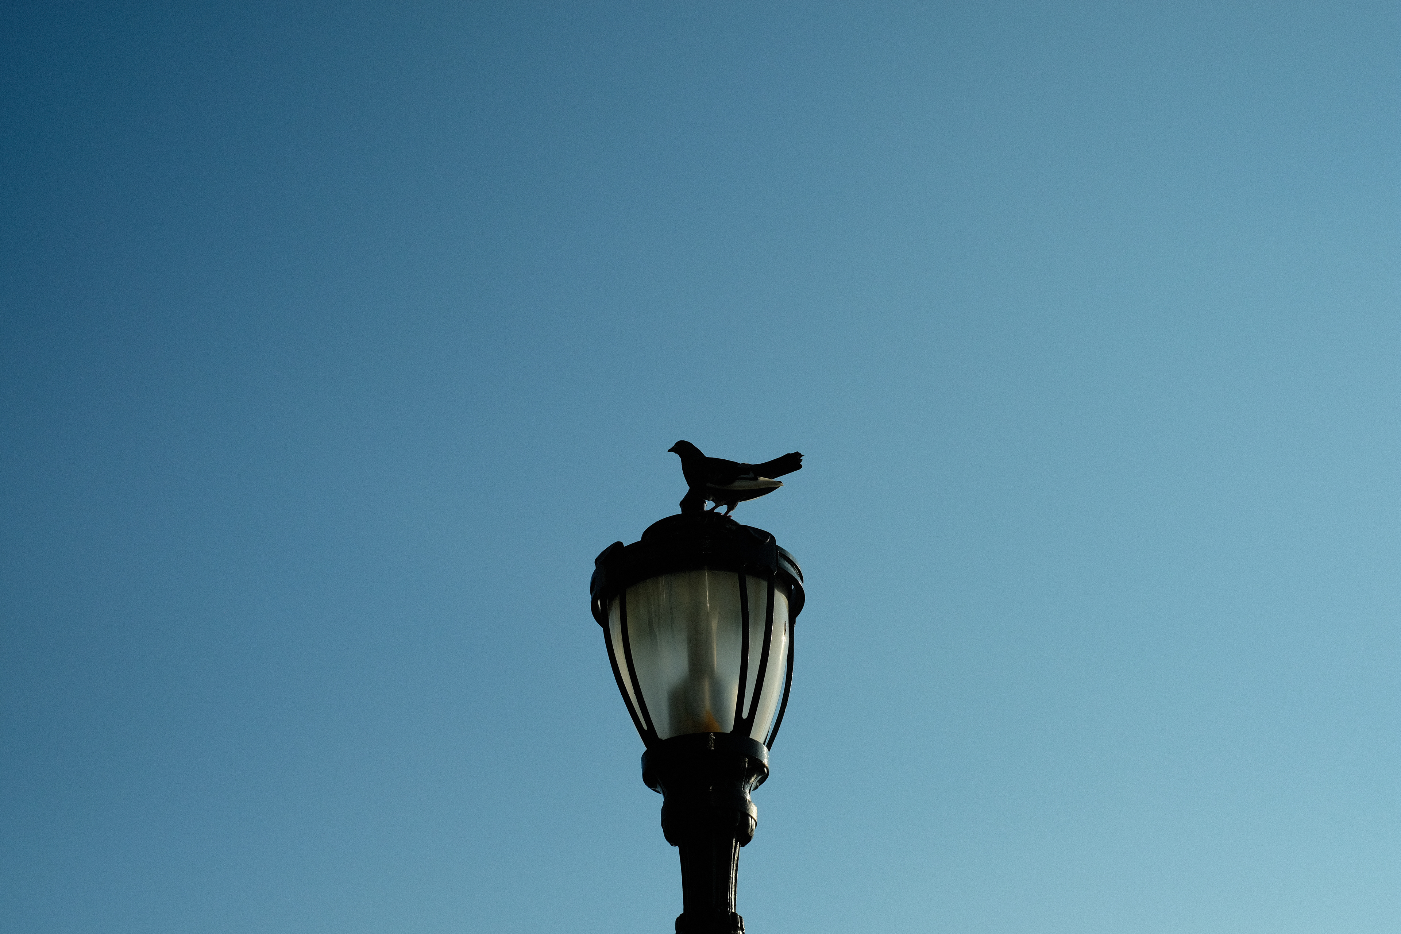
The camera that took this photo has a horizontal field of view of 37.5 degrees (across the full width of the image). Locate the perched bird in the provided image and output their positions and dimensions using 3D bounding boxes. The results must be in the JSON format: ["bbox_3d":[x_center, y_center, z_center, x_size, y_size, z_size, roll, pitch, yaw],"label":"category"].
[{"bbox_3d":[0.079,0.024,4.600,0.305,0.185,0.115,-2,-29,-1],"label":"perched bird"}]

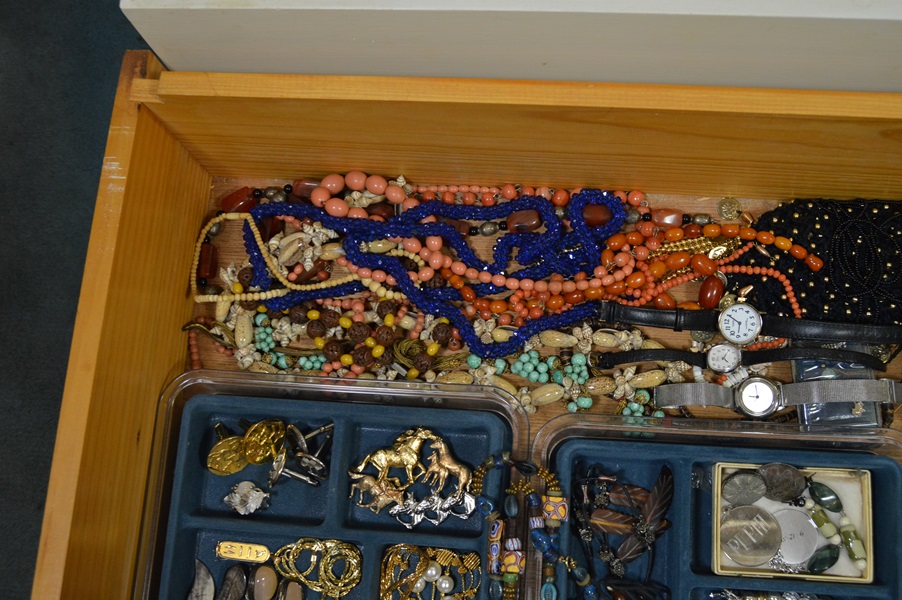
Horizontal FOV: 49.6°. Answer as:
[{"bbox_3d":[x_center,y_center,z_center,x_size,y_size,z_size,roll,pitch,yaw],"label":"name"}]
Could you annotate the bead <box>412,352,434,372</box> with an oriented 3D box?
[{"bbox_3d":[-0.016,0.036,0.566,0.012,0.011,0.012,3,77,6],"label":"bead"}]

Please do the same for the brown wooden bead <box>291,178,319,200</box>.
[{"bbox_3d":[-0.094,-0.073,0.638,0.021,0.011,0.012,4,77,7],"label":"brown wooden bead"}]

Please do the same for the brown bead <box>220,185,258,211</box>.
[{"bbox_3d":[-0.131,-0.061,0.603,0.022,0.012,0.012,-29,76,-2],"label":"brown bead"}]

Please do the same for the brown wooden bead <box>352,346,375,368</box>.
[{"bbox_3d":[-0.054,0.035,0.605,0.013,0.013,0.013,0,77,6],"label":"brown wooden bead"}]

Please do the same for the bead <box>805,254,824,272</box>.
[{"bbox_3d":[0.217,-0.022,0.584,0.012,0.009,0.009,42,84,13],"label":"bead"}]

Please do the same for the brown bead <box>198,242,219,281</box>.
[{"bbox_3d":[-0.158,-0.025,0.635,0.013,0.011,0.024,-2,77,6],"label":"brown bead"}]

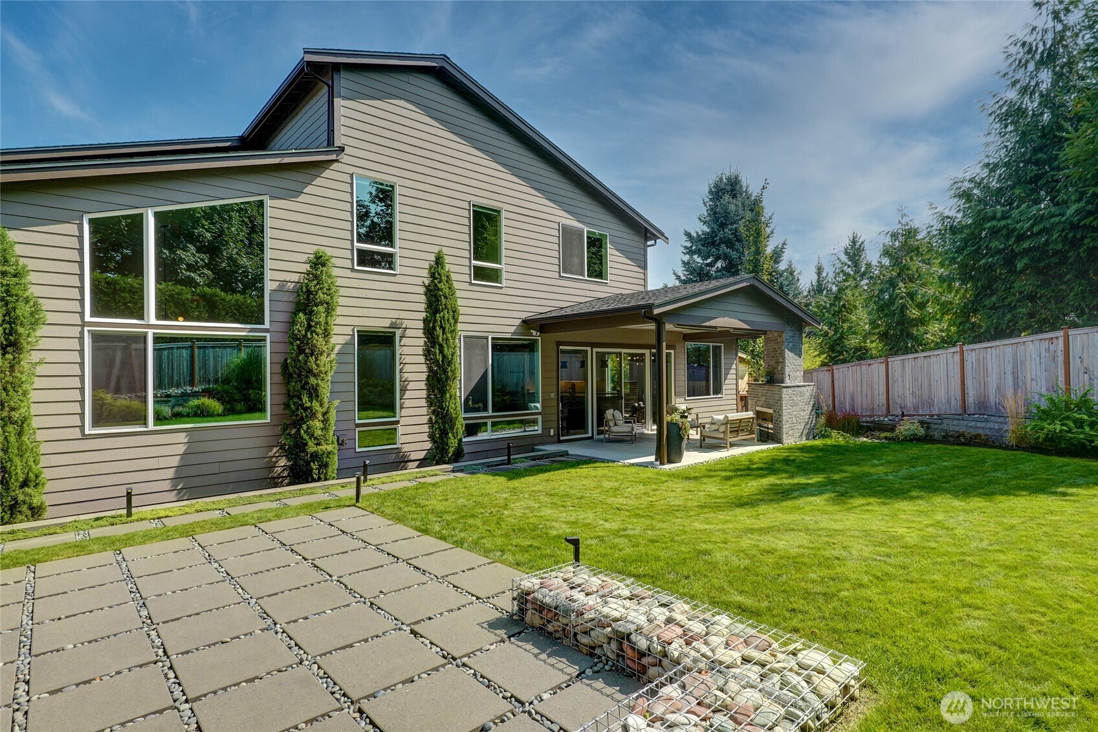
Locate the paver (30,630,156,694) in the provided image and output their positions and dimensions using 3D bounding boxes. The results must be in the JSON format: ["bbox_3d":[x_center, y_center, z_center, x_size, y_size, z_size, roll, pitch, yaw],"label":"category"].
[{"bbox_3d":[-3.048,2.005,3.681,0.605,0.055,0.605,0,-1,-43],"label":"paver"}]

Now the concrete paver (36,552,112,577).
[{"bbox_3d":[-4.819,2.038,5.608,0.606,0.050,0.606,0,-2,-42],"label":"concrete paver"}]

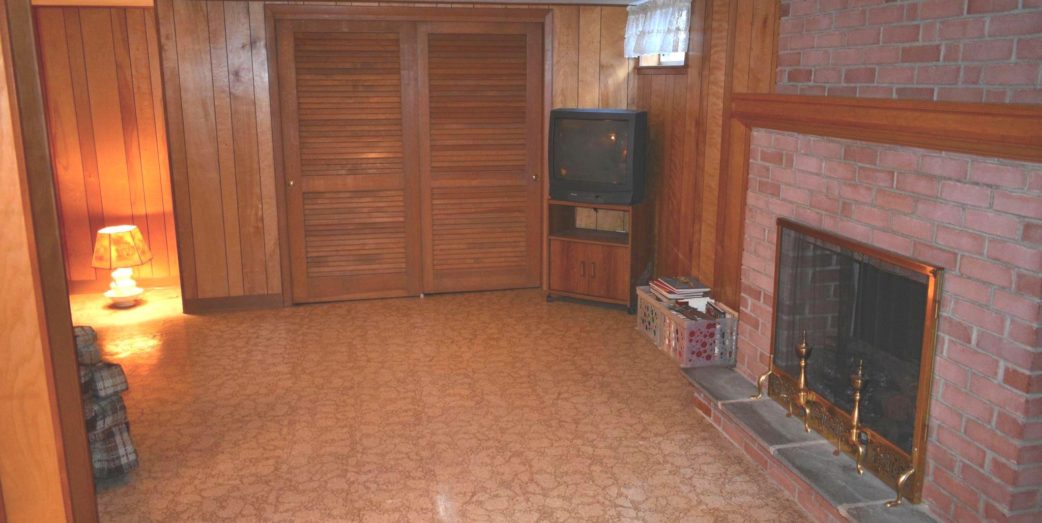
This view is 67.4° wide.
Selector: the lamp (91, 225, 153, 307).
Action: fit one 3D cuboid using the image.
[{"bbox_3d":[-2.847,0.025,5.570,0.410,0.580,0.400,-2,13,-11],"label":"lamp"}]

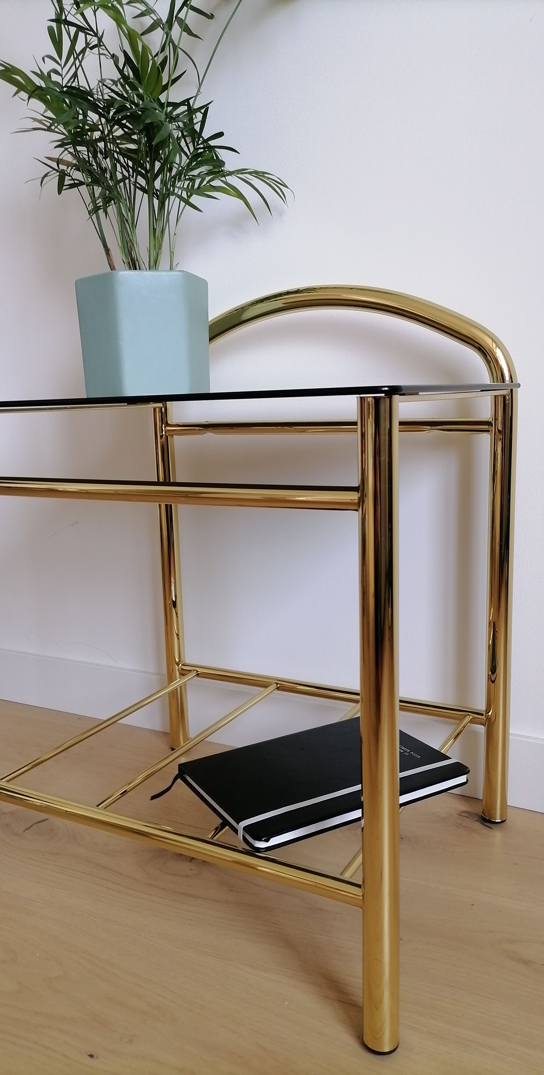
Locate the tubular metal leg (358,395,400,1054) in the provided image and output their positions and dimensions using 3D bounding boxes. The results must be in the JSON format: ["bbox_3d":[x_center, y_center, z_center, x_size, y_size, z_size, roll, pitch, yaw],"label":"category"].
[{"bbox_3d":[0.071,0.135,0.529,0.025,0.446,0.025,-2,10,0],"label":"tubular metal leg"}]

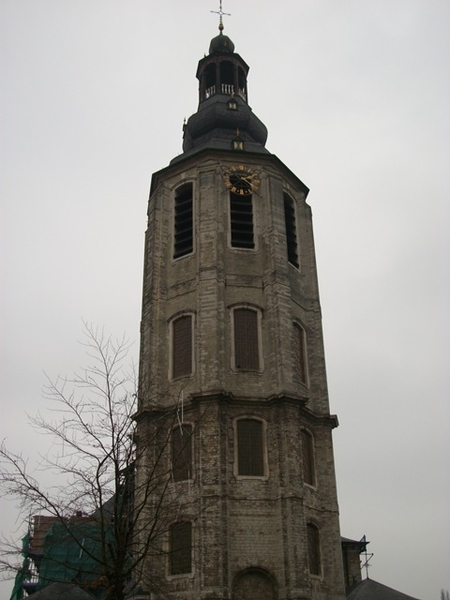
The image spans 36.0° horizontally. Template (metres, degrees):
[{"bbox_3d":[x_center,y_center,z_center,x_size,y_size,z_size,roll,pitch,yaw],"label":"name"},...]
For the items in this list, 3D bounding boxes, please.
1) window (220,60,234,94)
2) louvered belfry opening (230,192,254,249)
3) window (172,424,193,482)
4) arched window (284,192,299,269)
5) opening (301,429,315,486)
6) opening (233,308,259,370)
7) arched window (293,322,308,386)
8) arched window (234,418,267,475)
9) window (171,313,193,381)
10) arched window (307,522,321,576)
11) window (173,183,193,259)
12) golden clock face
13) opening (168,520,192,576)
[{"bbox_3d":[0.153,-14.970,46.645,0.960,3.024,0.250,4,-28,-9],"label":"window"},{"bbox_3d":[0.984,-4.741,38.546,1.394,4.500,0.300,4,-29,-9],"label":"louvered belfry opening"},{"bbox_3d":[-1.983,7.253,32.896,1.176,2.712,0.300,-19,-32,30],"label":"window"},{"bbox_3d":[3.799,-4.131,40.249,0.300,4.936,1.330,-19,-33,30],"label":"arched window"},{"bbox_3d":[3.894,7.640,33.875,0.300,2.712,1.176,-19,-32,30],"label":"opening"},{"bbox_3d":[1.109,1.999,35.014,1.318,3.383,0.300,4,-29,-9],"label":"opening"},{"bbox_3d":[3.873,2.786,36.582,0.300,3.383,1.294,-19,-33,30],"label":"arched window"},{"bbox_3d":[1.207,6.905,32.399,1.330,2.686,0.300,4,-29,-9],"label":"arched window"},{"bbox_3d":[-2.112,2.359,35.394,1.176,3.336,0.300,-19,-32,30],"label":"window"},{"bbox_3d":[4.028,11.436,31.948,0.300,2.229,1.196,-19,-33,30],"label":"arched window"},{"bbox_3d":[-2.253,-4.471,38.944,1.248,4.932,0.350,-19,-32,30],"label":"window"},{"bbox_3d":[1.001,-6.818,38.980,2.064,2.076,0.180,4,-28,-9],"label":"golden clock face"},{"bbox_3d":[-1.905,11.037,30.929,1.200,2.244,0.300,-19,-32,30],"label":"opening"}]

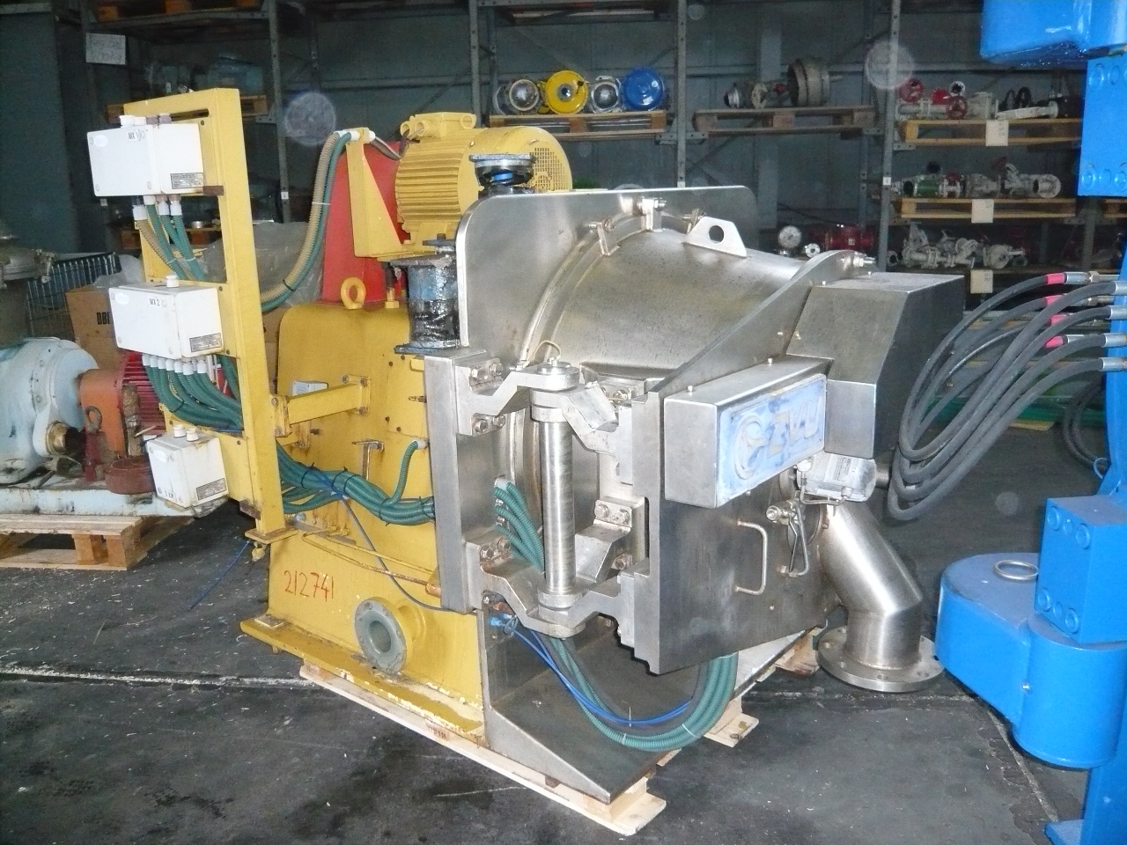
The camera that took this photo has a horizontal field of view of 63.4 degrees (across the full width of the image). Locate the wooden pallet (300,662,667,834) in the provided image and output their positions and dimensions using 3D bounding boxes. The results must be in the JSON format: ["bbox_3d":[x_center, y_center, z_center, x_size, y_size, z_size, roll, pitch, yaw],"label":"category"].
[{"bbox_3d":[-0.003,0.669,2.767,1.200,0.144,1.020,10,18,38],"label":"wooden pallet"}]

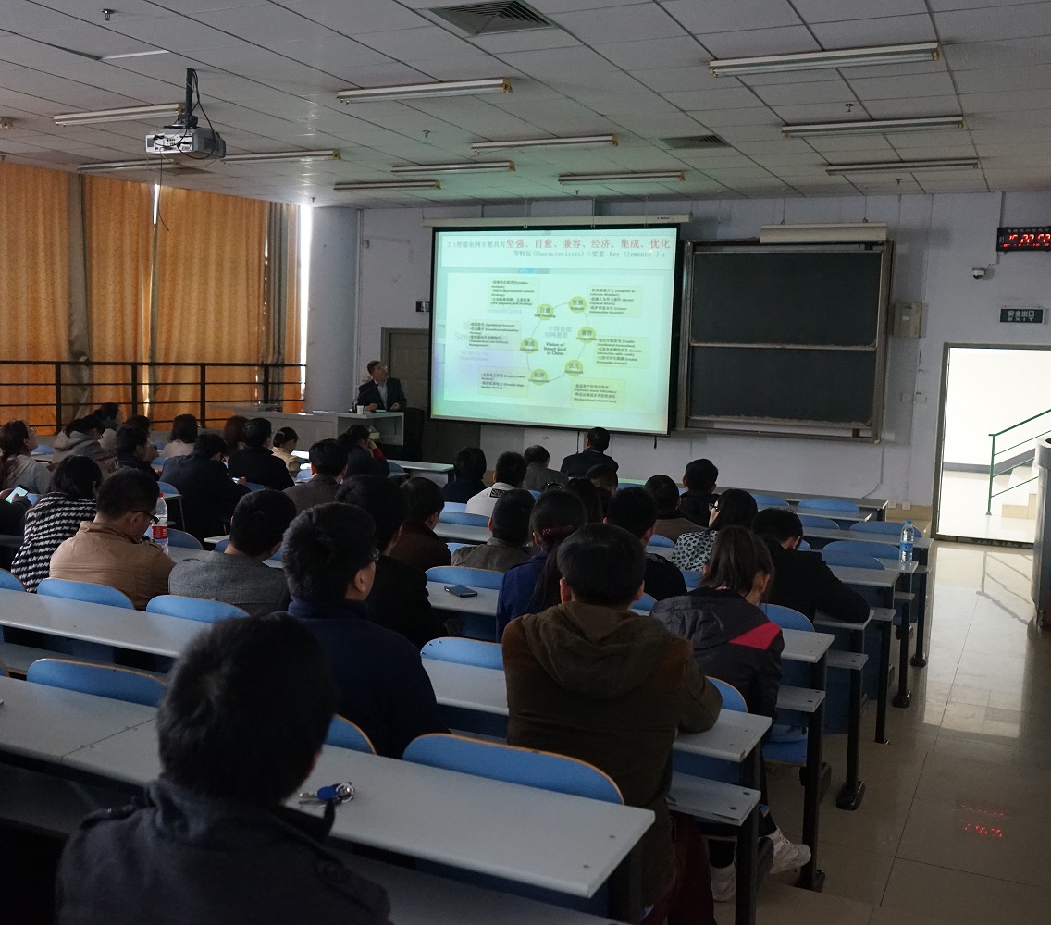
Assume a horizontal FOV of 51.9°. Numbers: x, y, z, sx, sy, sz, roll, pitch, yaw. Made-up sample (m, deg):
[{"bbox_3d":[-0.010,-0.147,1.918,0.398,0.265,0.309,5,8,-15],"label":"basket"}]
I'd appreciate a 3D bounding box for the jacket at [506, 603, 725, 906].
[{"bbox_3d":[0.160,0.558,2.224,0.480,0.580,0.480,4,6,15],"label":"jacket"}]

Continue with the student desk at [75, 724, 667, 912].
[{"bbox_3d":[-0.327,0.910,1.883,1.020,0.740,0.320,5,7,25],"label":"student desk"}]

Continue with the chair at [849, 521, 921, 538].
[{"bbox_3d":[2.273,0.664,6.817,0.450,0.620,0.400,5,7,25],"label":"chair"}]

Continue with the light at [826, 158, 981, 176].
[{"bbox_3d":[3.258,-2.573,9.396,1.240,0.070,0.130,5,7,25],"label":"light"}]

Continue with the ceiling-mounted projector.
[{"bbox_3d":[-2.154,-2.229,6.884,0.395,0.531,0.310,5,7,25],"label":"ceiling-mounted projector"}]

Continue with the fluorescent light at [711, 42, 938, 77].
[{"bbox_3d":[1.655,-2.254,6.059,1.250,0.068,0.115,5,7,25],"label":"fluorescent light"}]

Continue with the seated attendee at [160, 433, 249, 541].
[{"bbox_3d":[-2.268,0.385,7.628,0.570,1.180,0.740,5,7,30],"label":"seated attendee"}]

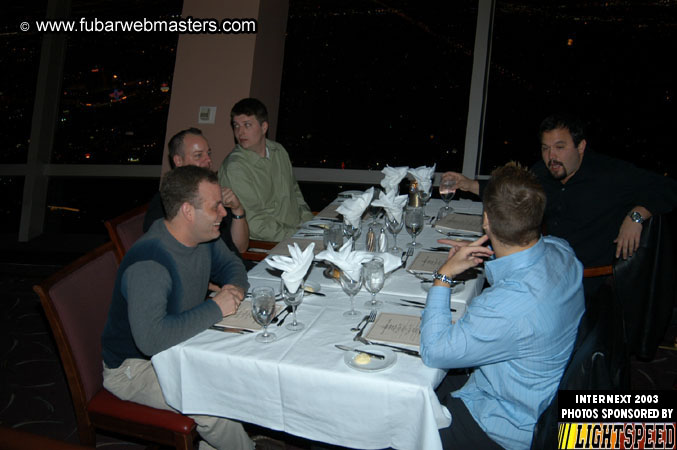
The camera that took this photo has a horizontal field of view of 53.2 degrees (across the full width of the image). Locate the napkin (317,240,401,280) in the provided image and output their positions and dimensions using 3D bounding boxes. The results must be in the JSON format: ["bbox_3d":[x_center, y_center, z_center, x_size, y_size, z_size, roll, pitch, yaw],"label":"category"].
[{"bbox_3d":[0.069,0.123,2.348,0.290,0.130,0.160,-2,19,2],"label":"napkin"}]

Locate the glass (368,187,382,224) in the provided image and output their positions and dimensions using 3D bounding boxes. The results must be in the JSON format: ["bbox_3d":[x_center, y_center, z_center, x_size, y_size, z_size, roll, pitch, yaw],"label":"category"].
[{"bbox_3d":[0.174,-0.083,3.224,0.079,0.170,0.079,-1,19,3],"label":"glass"}]

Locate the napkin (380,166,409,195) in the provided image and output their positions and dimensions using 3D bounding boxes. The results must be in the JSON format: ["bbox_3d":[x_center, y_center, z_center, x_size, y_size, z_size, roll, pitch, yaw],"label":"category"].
[{"bbox_3d":[0.297,-0.229,3.534,0.141,0.148,0.110,1,17,5],"label":"napkin"}]

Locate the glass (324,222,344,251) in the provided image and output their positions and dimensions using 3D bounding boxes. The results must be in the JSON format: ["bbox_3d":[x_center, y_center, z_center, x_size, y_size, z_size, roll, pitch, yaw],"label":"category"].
[{"bbox_3d":[-0.019,0.087,2.926,0.079,0.174,0.079,5,18,17],"label":"glass"}]

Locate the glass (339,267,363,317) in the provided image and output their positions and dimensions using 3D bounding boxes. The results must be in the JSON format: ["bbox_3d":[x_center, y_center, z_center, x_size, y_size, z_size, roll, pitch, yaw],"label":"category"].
[{"bbox_3d":[0.051,0.237,2.430,0.081,0.184,0.081,5,18,17],"label":"glass"}]

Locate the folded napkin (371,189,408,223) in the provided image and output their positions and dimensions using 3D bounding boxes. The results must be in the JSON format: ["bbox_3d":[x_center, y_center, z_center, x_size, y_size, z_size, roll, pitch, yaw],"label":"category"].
[{"bbox_3d":[0.215,-0.080,2.850,0.160,0.135,0.120,-1,19,4],"label":"folded napkin"}]

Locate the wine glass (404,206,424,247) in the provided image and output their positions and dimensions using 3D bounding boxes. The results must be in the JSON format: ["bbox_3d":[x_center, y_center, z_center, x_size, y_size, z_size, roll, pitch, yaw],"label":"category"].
[{"bbox_3d":[0.331,0.008,2.941,0.080,0.170,0.080,0,19,6],"label":"wine glass"}]

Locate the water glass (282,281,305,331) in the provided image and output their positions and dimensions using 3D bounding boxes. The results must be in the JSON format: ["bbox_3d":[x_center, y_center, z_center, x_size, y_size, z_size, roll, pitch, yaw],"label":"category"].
[{"bbox_3d":[-0.148,0.260,2.252,0.076,0.178,0.076,-4,19,-4],"label":"water glass"}]

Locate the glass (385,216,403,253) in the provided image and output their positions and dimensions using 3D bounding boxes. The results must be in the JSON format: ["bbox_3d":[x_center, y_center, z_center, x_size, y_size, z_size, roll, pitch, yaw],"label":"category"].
[{"bbox_3d":[0.265,0.029,3.094,0.081,0.180,0.081,5,18,17],"label":"glass"}]

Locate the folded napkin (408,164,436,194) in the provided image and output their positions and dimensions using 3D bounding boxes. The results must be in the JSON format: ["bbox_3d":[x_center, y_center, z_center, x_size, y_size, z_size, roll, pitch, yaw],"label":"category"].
[{"bbox_3d":[0.404,-0.219,3.251,0.140,0.135,0.115,0,19,7],"label":"folded napkin"}]

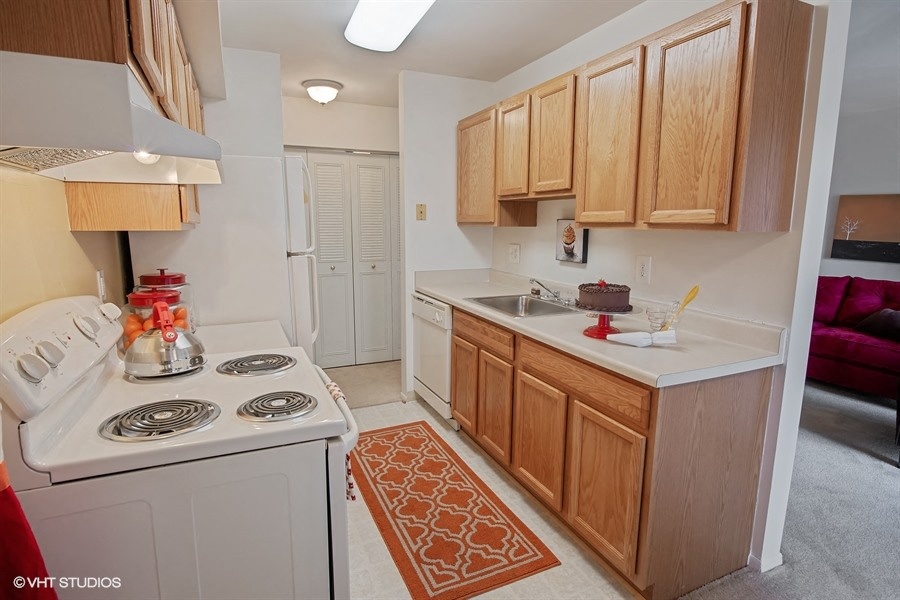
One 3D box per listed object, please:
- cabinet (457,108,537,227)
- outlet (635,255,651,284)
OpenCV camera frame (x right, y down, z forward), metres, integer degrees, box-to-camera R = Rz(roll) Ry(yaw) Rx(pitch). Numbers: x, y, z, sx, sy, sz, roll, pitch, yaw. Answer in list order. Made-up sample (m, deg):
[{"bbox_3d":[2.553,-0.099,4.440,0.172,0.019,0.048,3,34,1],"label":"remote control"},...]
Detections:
[{"bbox_3d":[0.316,-0.915,3.382,0.314,0.768,0.613,-4,10,-24],"label":"cabinet"},{"bbox_3d":[0.984,-0.150,2.419,0.009,0.132,0.080,-4,11,-24],"label":"outlet"}]

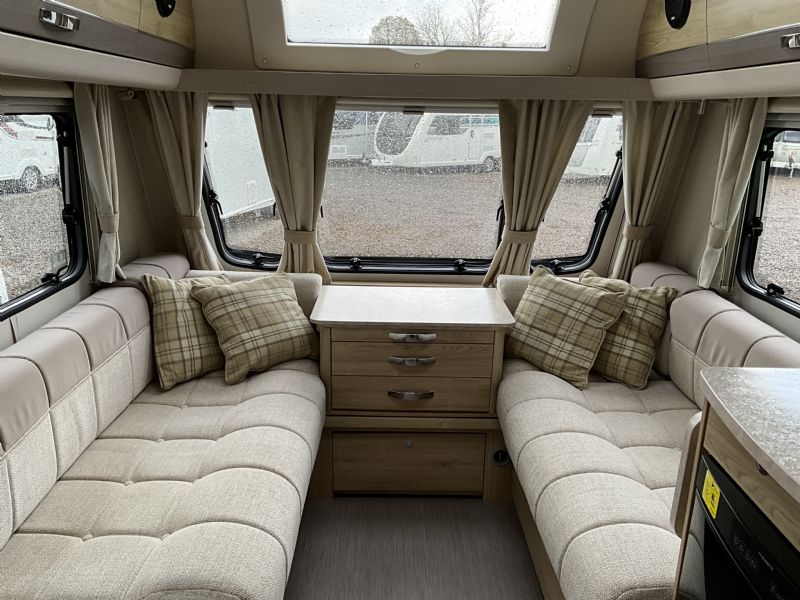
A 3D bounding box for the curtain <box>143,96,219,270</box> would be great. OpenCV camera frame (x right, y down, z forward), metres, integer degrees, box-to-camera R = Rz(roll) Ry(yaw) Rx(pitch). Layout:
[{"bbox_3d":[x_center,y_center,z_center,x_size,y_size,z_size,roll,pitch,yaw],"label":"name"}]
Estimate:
[{"bbox_3d":[-0.790,-0.412,2.504,0.250,0.700,0.110,-2,17,-11],"label":"curtain"}]

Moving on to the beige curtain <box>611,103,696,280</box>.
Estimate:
[{"bbox_3d":[0.890,-0.388,2.532,0.270,0.700,0.110,4,17,8],"label":"beige curtain"}]

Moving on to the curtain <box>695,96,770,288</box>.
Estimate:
[{"bbox_3d":[1.123,-0.359,2.346,0.110,0.655,0.230,1,17,-1],"label":"curtain"}]

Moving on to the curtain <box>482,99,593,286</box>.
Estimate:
[{"bbox_3d":[0.494,-0.401,2.583,0.385,0.710,0.110,1,17,-1],"label":"curtain"}]

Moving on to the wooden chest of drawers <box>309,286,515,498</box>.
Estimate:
[{"bbox_3d":[0.035,0.356,2.537,0.683,0.715,0.410,1,17,-1],"label":"wooden chest of drawers"}]

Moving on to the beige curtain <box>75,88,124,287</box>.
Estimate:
[{"bbox_3d":[-1.021,-0.394,2.318,0.110,0.660,0.220,1,17,-1],"label":"beige curtain"}]

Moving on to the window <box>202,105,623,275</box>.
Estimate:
[{"bbox_3d":[0.052,-0.424,2.642,1.600,0.640,0.090,1,17,-1],"label":"window"}]

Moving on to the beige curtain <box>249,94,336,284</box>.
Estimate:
[{"bbox_3d":[-0.401,-0.412,2.564,0.325,0.710,0.110,1,17,-1],"label":"beige curtain"}]

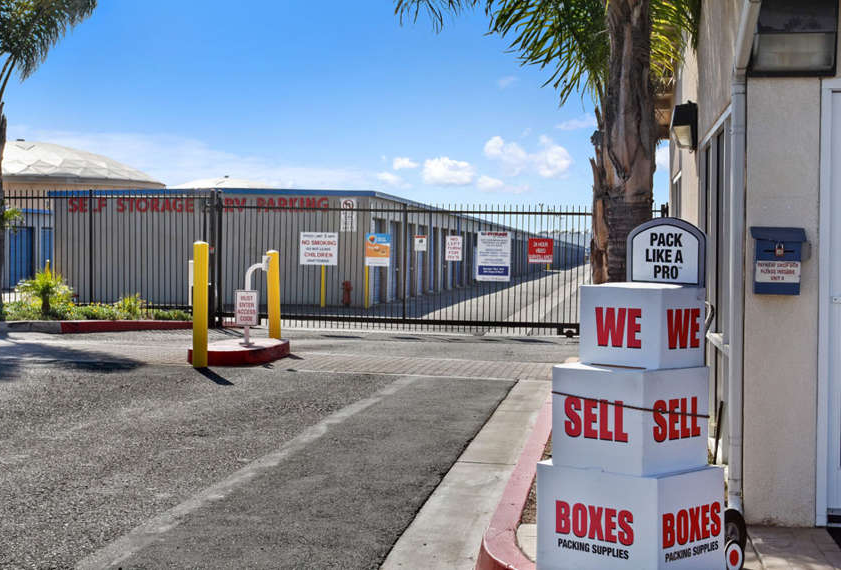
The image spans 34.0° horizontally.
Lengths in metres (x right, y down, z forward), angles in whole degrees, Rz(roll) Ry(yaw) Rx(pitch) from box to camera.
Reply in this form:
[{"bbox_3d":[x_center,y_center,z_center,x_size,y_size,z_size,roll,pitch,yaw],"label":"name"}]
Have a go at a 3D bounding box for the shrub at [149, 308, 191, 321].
[{"bbox_3d":[-4.556,0.538,25.100,0.780,0.220,0.550,0,1,0],"label":"shrub"}]

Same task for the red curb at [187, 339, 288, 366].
[{"bbox_3d":[-2.397,0.870,18.100,0.960,0.180,3.100,0,1,8],"label":"red curb"}]

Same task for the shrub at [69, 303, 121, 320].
[{"bbox_3d":[-5.899,0.481,25.000,0.920,0.320,0.650,0,1,0],"label":"shrub"}]

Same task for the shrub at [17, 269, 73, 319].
[{"bbox_3d":[-6.906,0.156,25.300,1.030,0.900,0.980,0,1,0],"label":"shrub"}]

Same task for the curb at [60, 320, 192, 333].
[{"bbox_3d":[-5.244,0.752,24.650,2.450,0.180,0.170,0,1,0],"label":"curb"}]

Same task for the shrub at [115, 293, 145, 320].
[{"bbox_3d":[-5.327,0.395,25.300,0.540,0.500,0.500,0,1,0],"label":"shrub"}]

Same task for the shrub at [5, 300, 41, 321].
[{"bbox_3d":[-7.224,0.463,25.000,0.690,0.360,0.600,0,1,0],"label":"shrub"}]

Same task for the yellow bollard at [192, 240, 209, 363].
[{"bbox_3d":[-2.619,0.227,16.450,0.174,1.500,0.174,0,1,0],"label":"yellow bollard"}]

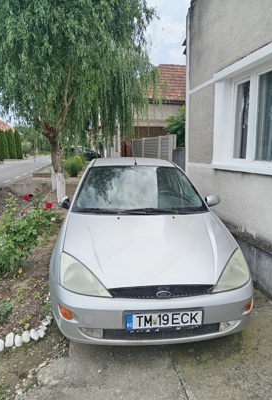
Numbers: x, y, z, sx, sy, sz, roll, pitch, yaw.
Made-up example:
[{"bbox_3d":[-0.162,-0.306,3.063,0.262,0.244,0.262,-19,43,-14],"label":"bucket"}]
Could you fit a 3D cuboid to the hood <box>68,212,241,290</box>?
[{"bbox_3d":[0.133,0.366,2.471,1.430,0.210,1.080,0,22,-7],"label":"hood"}]

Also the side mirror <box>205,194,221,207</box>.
[{"bbox_3d":[0.915,0.022,3.426,0.200,0.145,0.130,0,10,-7],"label":"side mirror"}]

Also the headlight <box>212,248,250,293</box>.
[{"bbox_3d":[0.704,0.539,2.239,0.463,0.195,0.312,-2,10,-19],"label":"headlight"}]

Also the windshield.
[{"bbox_3d":[0.046,-0.125,3.203,1.360,0.130,0.930,0,38,-7],"label":"windshield"}]

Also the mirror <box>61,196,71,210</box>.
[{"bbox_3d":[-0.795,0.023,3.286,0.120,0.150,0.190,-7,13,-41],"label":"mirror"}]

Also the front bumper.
[{"bbox_3d":[0.166,0.831,2.193,1.650,0.450,0.500,0,10,-7],"label":"front bumper"}]

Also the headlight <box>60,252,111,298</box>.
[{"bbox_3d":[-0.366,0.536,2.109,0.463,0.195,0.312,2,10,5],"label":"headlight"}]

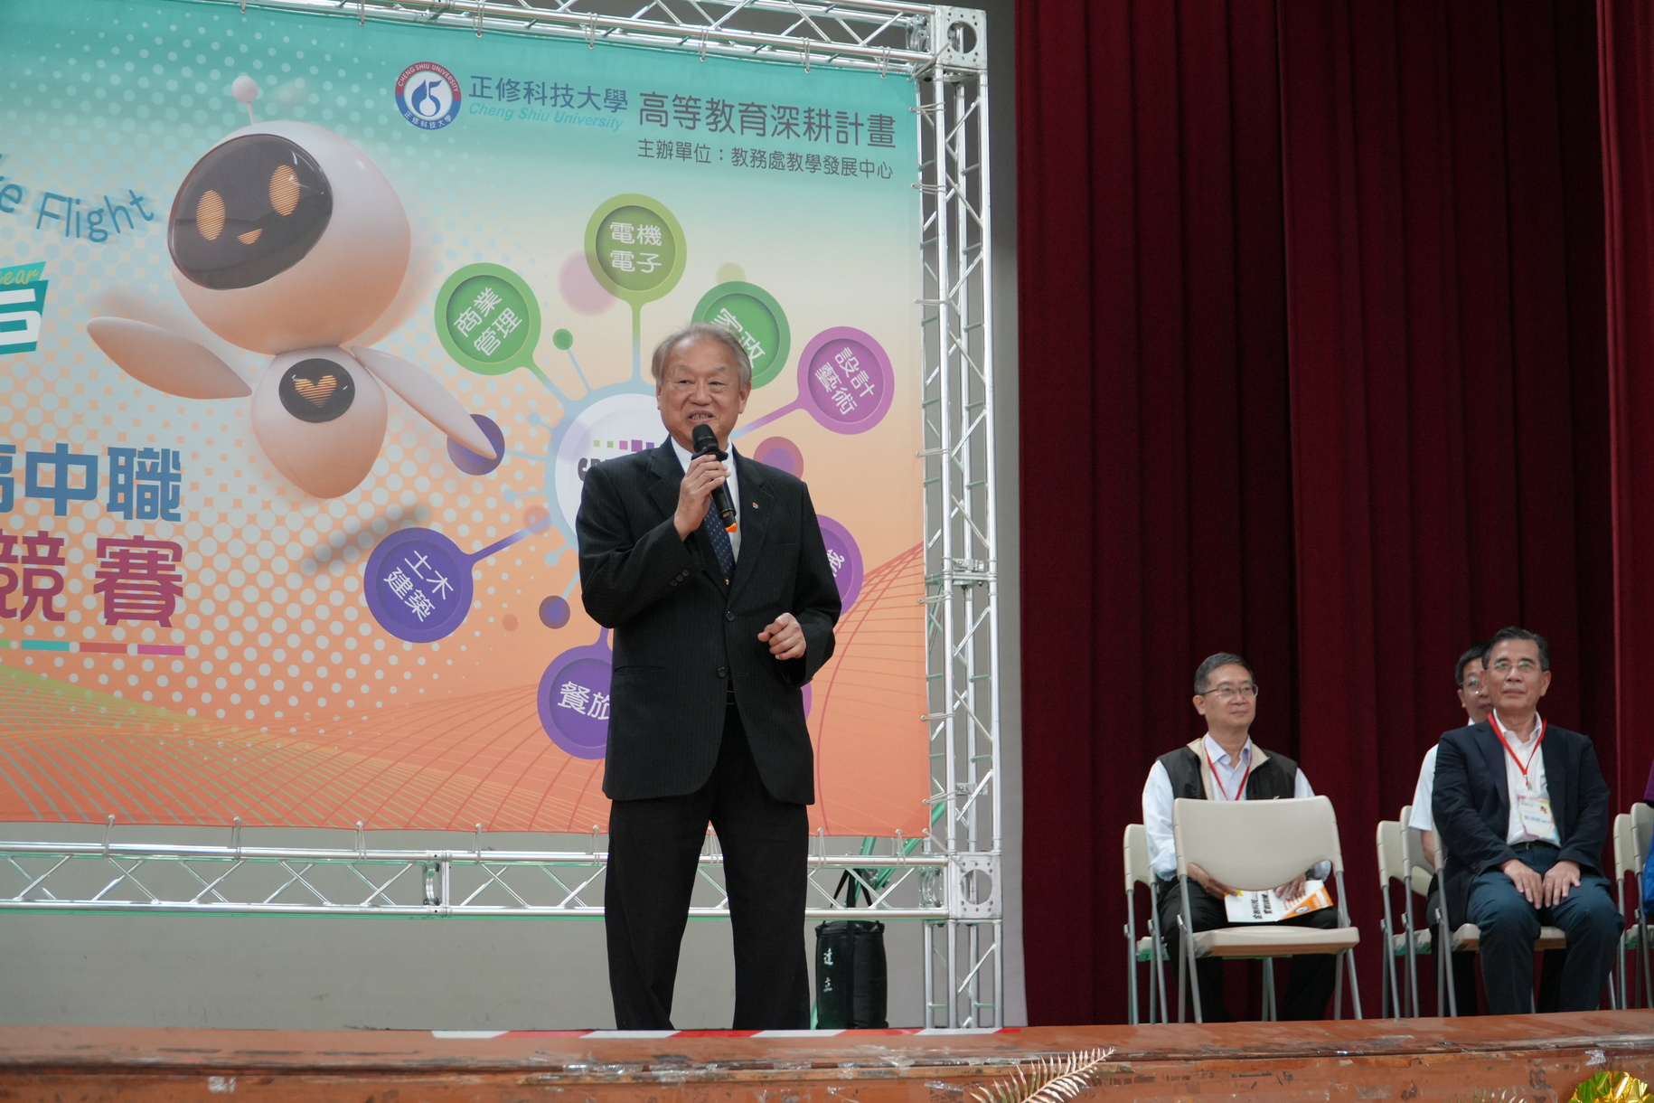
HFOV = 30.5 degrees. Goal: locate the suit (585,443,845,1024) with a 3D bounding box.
[{"bbox_3d":[-0.245,0.454,6.250,0.540,1.370,0.370,0,-8,-5],"label":"suit"}]

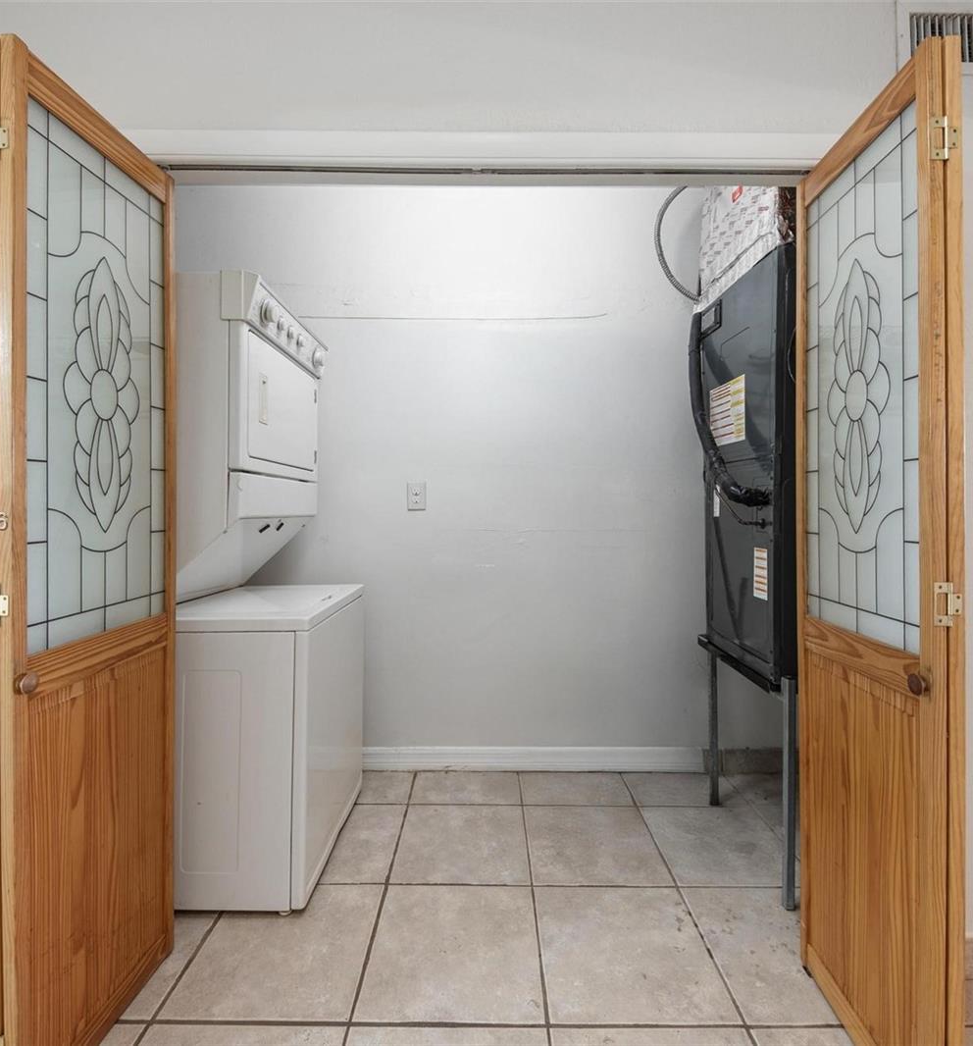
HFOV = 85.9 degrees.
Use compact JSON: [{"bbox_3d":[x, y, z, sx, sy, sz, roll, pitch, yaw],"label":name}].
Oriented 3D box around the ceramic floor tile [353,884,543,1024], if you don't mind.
[{"bbox_3d":[-0.084,1.140,1.412,0.443,0.010,0.443,0,1,0],"label":"ceramic floor tile"}]

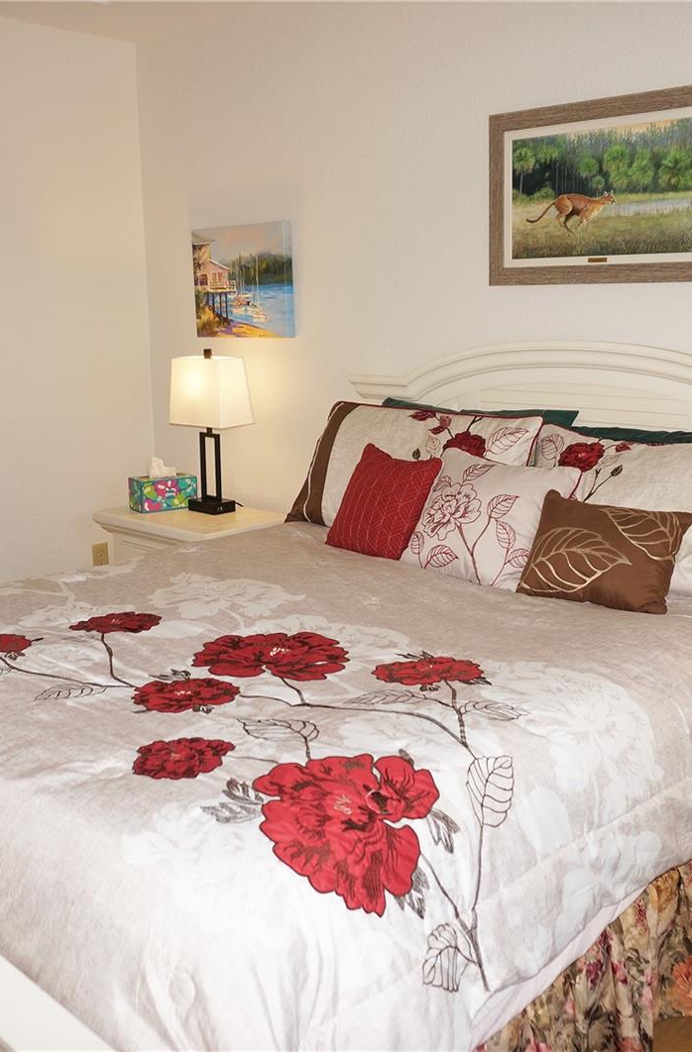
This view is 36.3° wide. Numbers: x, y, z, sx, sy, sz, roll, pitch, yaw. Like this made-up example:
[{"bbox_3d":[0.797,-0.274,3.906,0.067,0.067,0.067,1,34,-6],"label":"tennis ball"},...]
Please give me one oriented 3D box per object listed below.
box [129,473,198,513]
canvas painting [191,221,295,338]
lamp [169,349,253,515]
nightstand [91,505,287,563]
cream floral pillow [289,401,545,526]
[{"bbox_3d":[-0.685,-0.122,3.973,0.220,0.113,0.122,-8,14,-31],"label":"box"},{"bbox_3d":[-0.394,-0.920,3.988,0.520,0.407,0.038,11,17,43],"label":"canvas painting"},{"bbox_3d":[-0.494,-0.345,3.858,0.275,0.592,0.170,10,16,41],"label":"lamp"},{"bbox_3d":[-0.537,0.276,3.919,0.645,0.648,0.455,11,17,43],"label":"nightstand"},{"bbox_3d":[0.183,-0.153,3.129,0.790,0.420,0.170,11,-10,43],"label":"cream floral pillow"}]

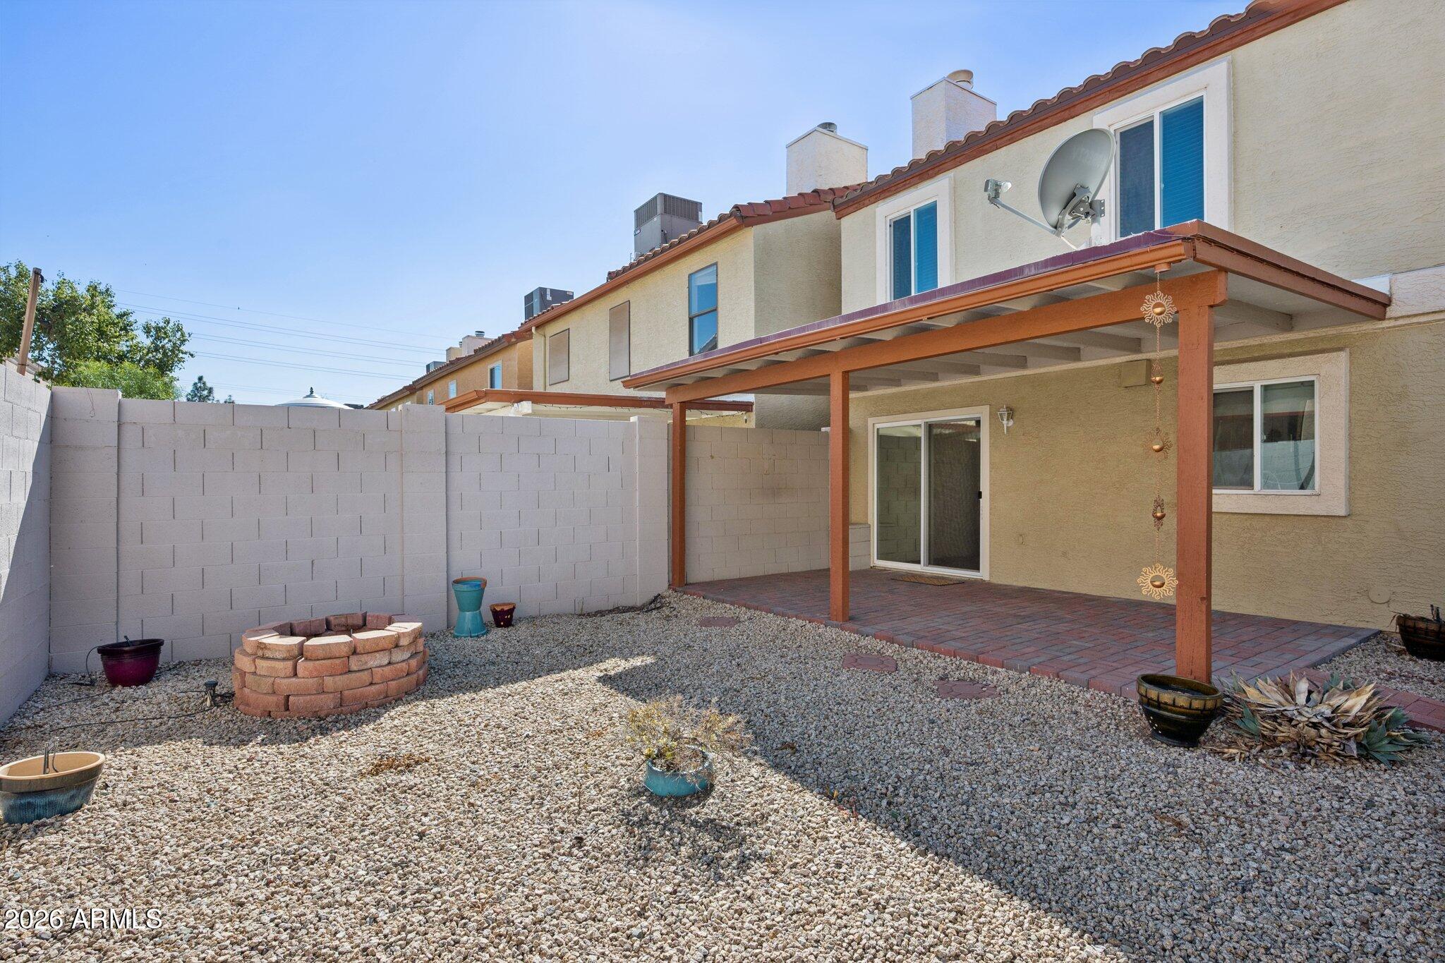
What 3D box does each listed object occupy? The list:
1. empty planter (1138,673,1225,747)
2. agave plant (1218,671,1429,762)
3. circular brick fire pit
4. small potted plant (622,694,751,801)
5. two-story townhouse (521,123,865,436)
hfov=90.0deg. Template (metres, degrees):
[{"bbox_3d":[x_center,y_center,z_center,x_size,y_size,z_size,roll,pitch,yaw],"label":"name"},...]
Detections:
[{"bbox_3d":[2.323,1.179,3.690,0.370,0.280,0.370,0,0,0],"label":"empty planter"},{"bbox_3d":[3.000,1.149,3.650,0.820,0.360,0.780,0,0,0],"label":"agave plant"},{"bbox_3d":[-2.720,1.254,5.070,1.200,0.440,1.200,0,0,0],"label":"circular brick fire pit"},{"bbox_3d":[-0.168,1.214,3.390,0.570,0.410,0.500,0,0,0],"label":"small potted plant"},{"bbox_3d":[1.434,-2.361,16.236,9.300,7.500,9.000,0,0,-35],"label":"two-story townhouse"}]

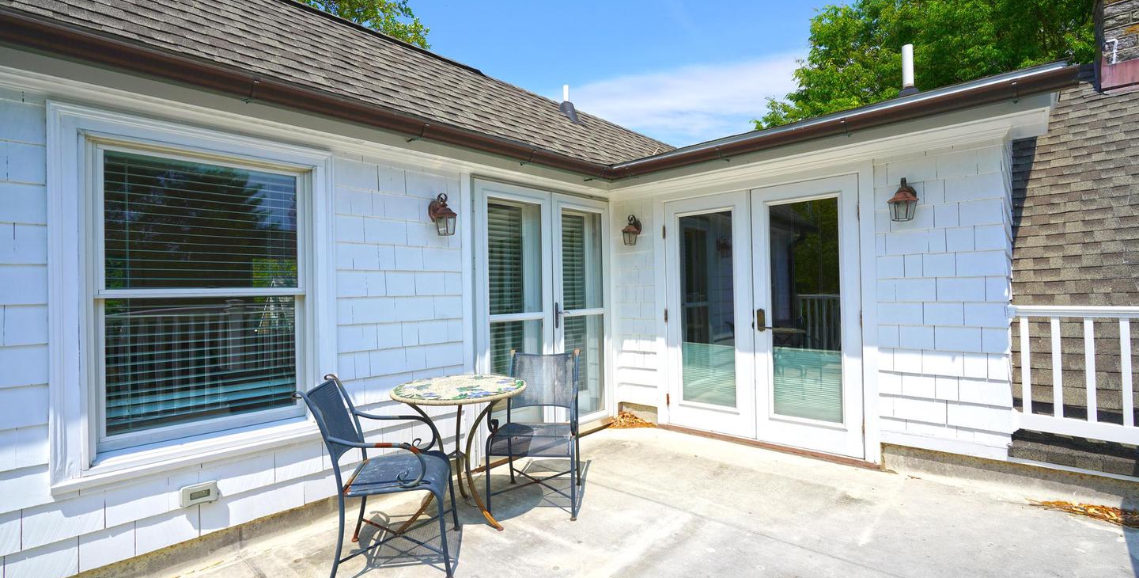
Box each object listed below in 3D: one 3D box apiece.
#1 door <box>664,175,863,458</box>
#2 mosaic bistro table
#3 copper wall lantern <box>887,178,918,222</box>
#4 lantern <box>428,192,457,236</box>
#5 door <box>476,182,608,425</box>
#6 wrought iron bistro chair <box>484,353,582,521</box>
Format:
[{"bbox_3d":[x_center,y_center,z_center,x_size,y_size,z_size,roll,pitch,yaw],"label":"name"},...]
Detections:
[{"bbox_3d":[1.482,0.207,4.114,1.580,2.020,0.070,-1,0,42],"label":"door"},{"bbox_3d":[-0.642,0.943,2.898,0.765,0.748,0.765,-1,0,0],"label":"mosaic bistro table"},{"bbox_3d":[2.170,-0.591,3.307,0.165,0.280,0.210,-1,0,42],"label":"copper wall lantern"},{"bbox_3d":[-0.845,-0.502,3.373,0.210,0.280,0.165,-1,0,42],"label":"lantern"},{"bbox_3d":[-0.160,0.223,4.254,0.070,2.080,1.550,-1,0,42],"label":"door"},{"bbox_3d":[-0.191,0.867,3.206,0.530,0.885,0.665,-1,0,7],"label":"wrought iron bistro chair"}]

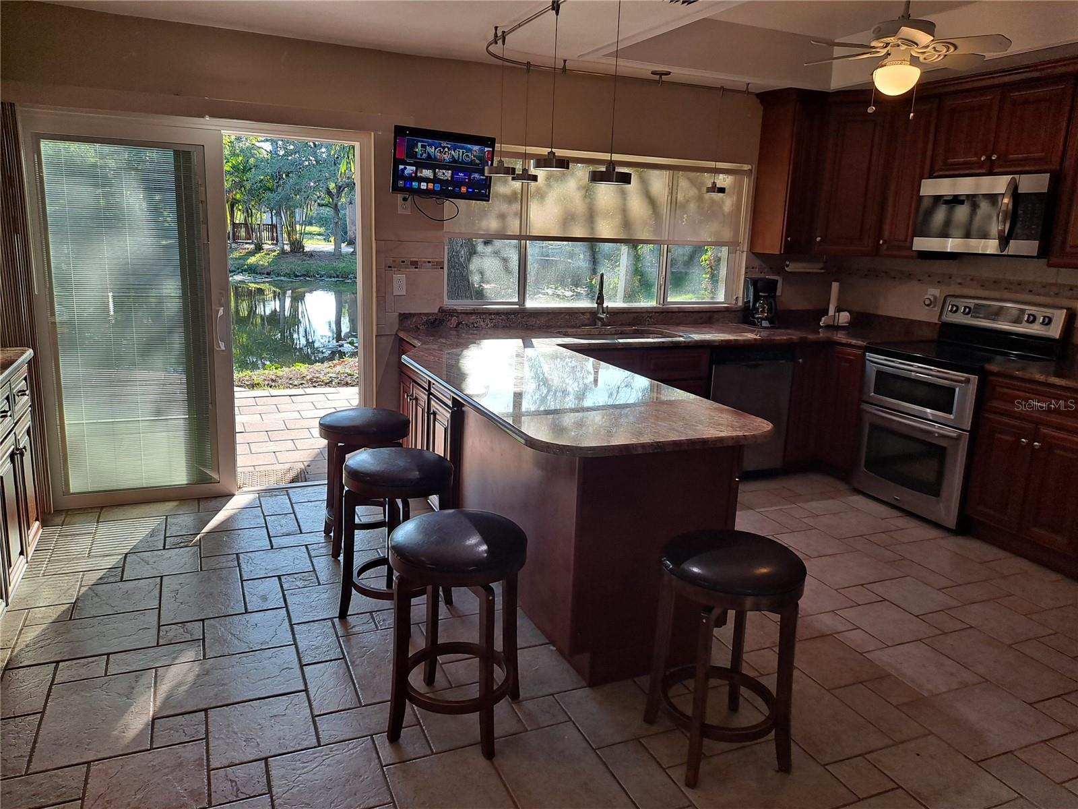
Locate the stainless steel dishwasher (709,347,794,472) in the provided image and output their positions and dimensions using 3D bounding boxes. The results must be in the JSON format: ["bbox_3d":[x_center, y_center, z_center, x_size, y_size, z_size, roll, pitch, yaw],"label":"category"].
[{"bbox_3d":[1.206,-0.002,5.133,0.605,0.840,0.600,-3,13,-22],"label":"stainless steel dishwasher"}]

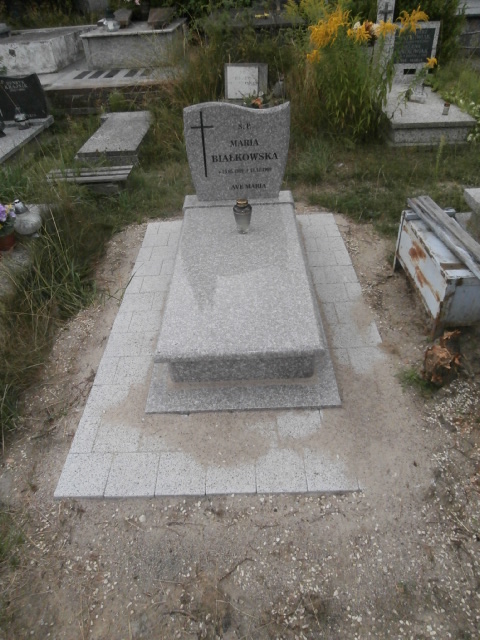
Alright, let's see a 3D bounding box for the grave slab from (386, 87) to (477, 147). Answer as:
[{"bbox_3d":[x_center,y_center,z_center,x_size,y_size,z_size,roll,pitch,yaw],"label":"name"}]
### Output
[{"bbox_3d":[1.972,-2.463,5.233,0.880,0.240,1.750,-2,39,1],"label":"grave slab"}]

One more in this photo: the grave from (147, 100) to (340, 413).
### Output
[{"bbox_3d":[-0.006,-0.503,2.441,0.900,0.920,1.790,-2,39,1],"label":"grave"}]

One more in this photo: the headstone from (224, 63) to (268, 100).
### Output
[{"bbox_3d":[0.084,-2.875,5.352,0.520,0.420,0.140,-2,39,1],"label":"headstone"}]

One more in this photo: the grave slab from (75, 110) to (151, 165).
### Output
[{"bbox_3d":[-1.303,-2.019,4.936,0.620,0.210,1.470,-2,39,1],"label":"grave slab"}]

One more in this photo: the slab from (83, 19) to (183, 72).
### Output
[{"bbox_3d":[-1.683,-4.640,7.441,1.380,0.470,1.700,-2,39,1],"label":"slab"}]

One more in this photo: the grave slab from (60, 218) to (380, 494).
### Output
[{"bbox_3d":[0.004,-0.053,2.649,1.485,0.060,2.340,-2,39,1],"label":"grave slab"}]

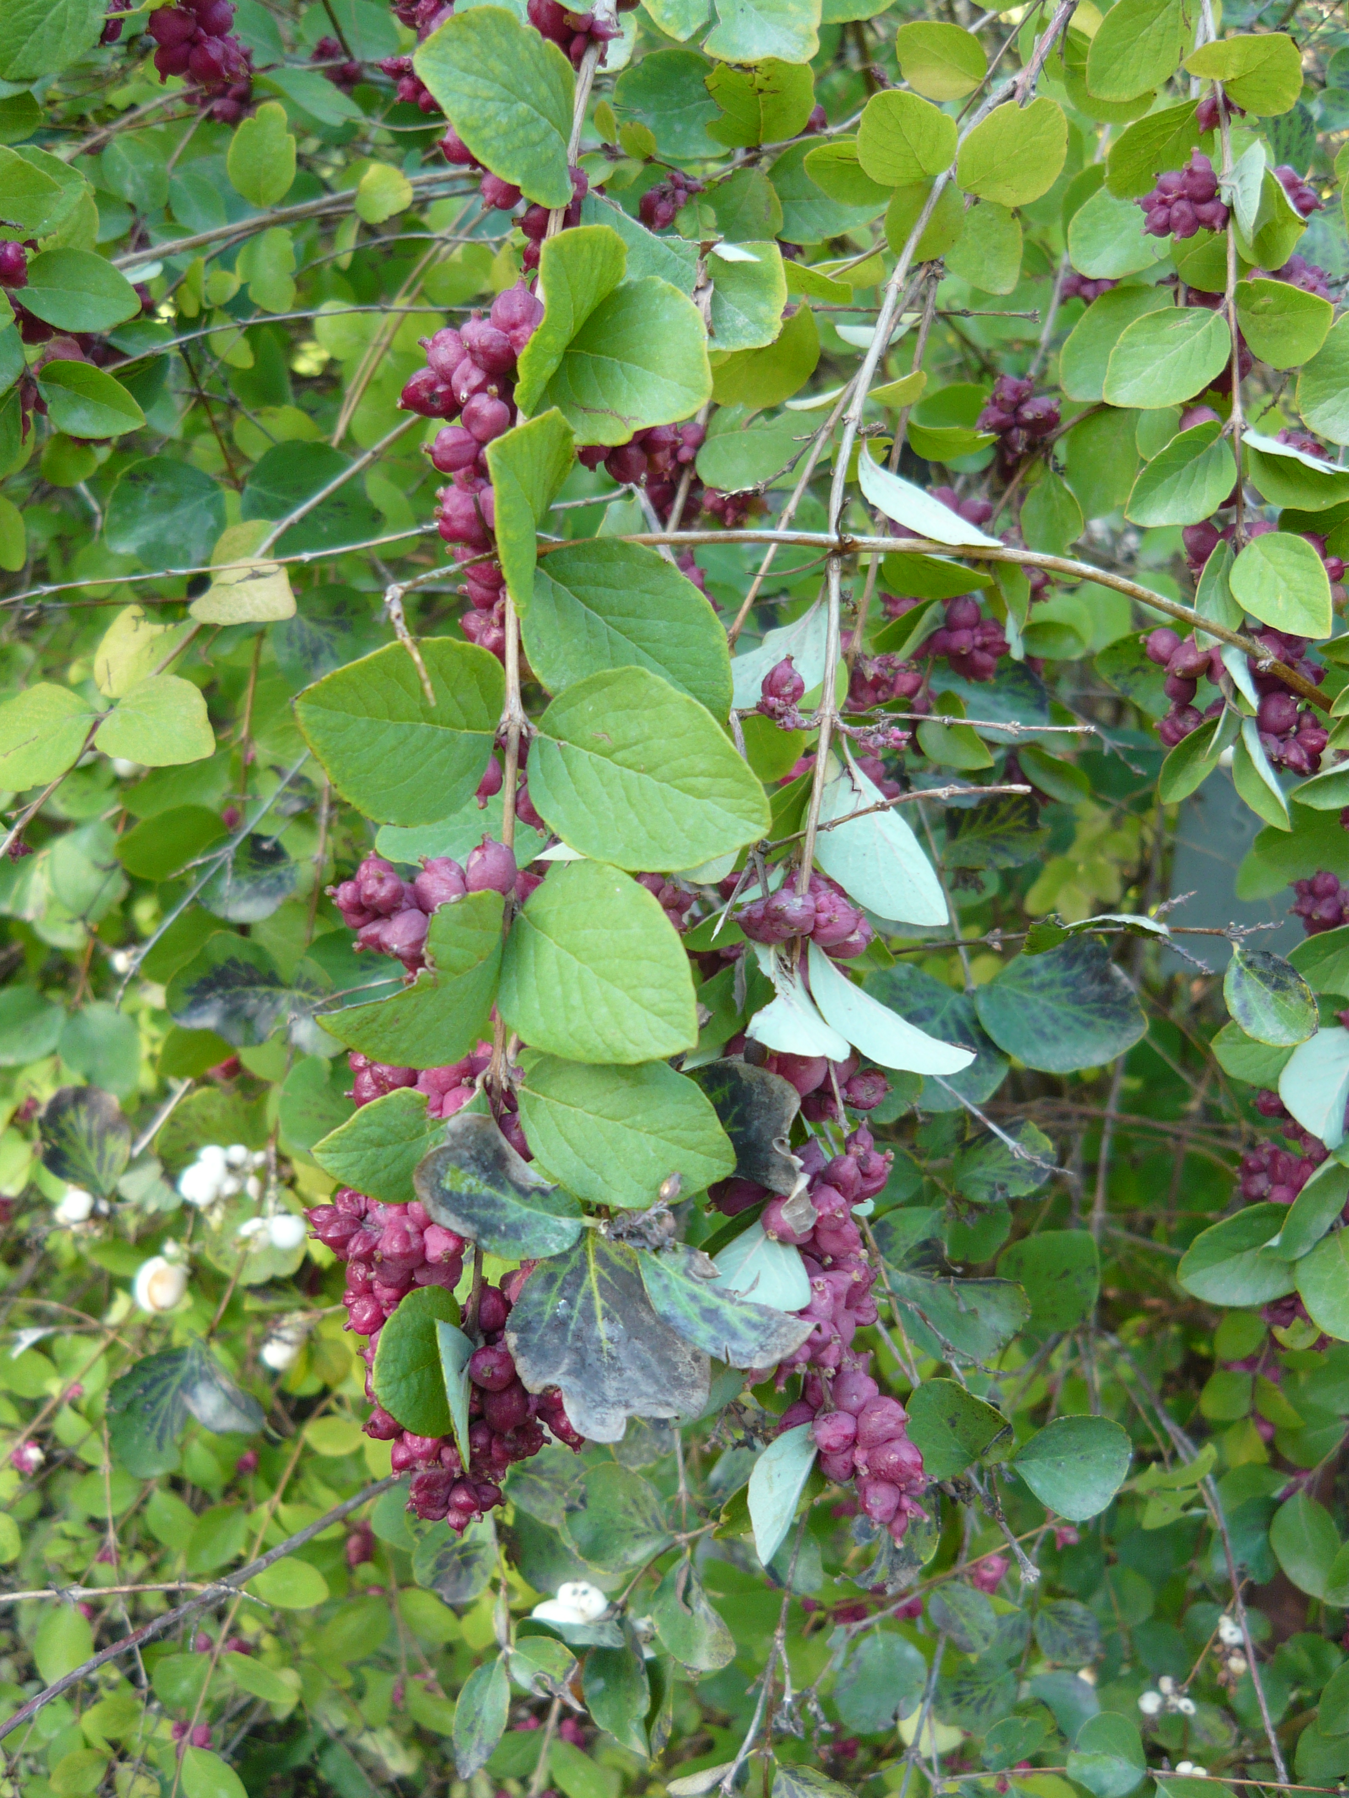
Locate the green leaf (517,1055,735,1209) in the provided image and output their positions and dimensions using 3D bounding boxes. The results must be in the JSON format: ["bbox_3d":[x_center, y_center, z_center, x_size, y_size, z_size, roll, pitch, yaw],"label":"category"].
[{"bbox_3d":[-0.010,0.044,0.330,0.044,0.033,0.009,20,-26,7],"label":"green leaf"}]

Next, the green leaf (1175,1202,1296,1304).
[{"bbox_3d":[0.132,0.084,0.400,0.030,0.010,0.022,-12,61,-7],"label":"green leaf"}]

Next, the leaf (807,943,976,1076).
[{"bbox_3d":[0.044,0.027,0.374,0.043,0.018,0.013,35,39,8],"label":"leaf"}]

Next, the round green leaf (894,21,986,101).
[{"bbox_3d":[0.062,-0.201,0.410,0.025,0.006,0.024,38,71,15],"label":"round green leaf"}]

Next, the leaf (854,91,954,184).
[{"bbox_3d":[0.071,-0.230,0.520,0.030,0.030,0.008,19,-6,8],"label":"leaf"}]

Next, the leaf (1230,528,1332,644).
[{"bbox_3d":[0.147,-0.076,0.415,0.024,0.029,0.005,-44,-9,-16],"label":"leaf"}]

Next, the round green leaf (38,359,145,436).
[{"bbox_3d":[-0.143,-0.122,0.420,0.032,0.009,0.021,25,61,11],"label":"round green leaf"}]

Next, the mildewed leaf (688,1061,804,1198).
[{"bbox_3d":[0.012,0.046,0.341,0.031,0.026,0.008,34,-10,7],"label":"mildewed leaf"}]

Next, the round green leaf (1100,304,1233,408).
[{"bbox_3d":[0.146,-0.161,0.510,0.045,0.025,0.009,-31,-17,0],"label":"round green leaf"}]

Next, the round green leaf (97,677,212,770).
[{"bbox_3d":[-0.137,-0.046,0.452,0.032,0.026,0.006,20,-24,3],"label":"round green leaf"}]

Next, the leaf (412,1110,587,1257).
[{"bbox_3d":[-0.032,0.052,0.310,0.032,0.024,0.008,19,-20,4],"label":"leaf"}]

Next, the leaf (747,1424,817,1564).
[{"bbox_3d":[0.021,0.122,0.354,0.012,0.031,0.011,21,-2,-22],"label":"leaf"}]

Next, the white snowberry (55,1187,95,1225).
[{"bbox_3d":[-0.217,0.111,0.620,0.013,0.013,0.013,0,14,0],"label":"white snowberry"}]

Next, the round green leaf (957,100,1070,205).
[{"bbox_3d":[0.079,-0.172,0.395,0.033,0.024,0.007,-36,-17,-12],"label":"round green leaf"}]

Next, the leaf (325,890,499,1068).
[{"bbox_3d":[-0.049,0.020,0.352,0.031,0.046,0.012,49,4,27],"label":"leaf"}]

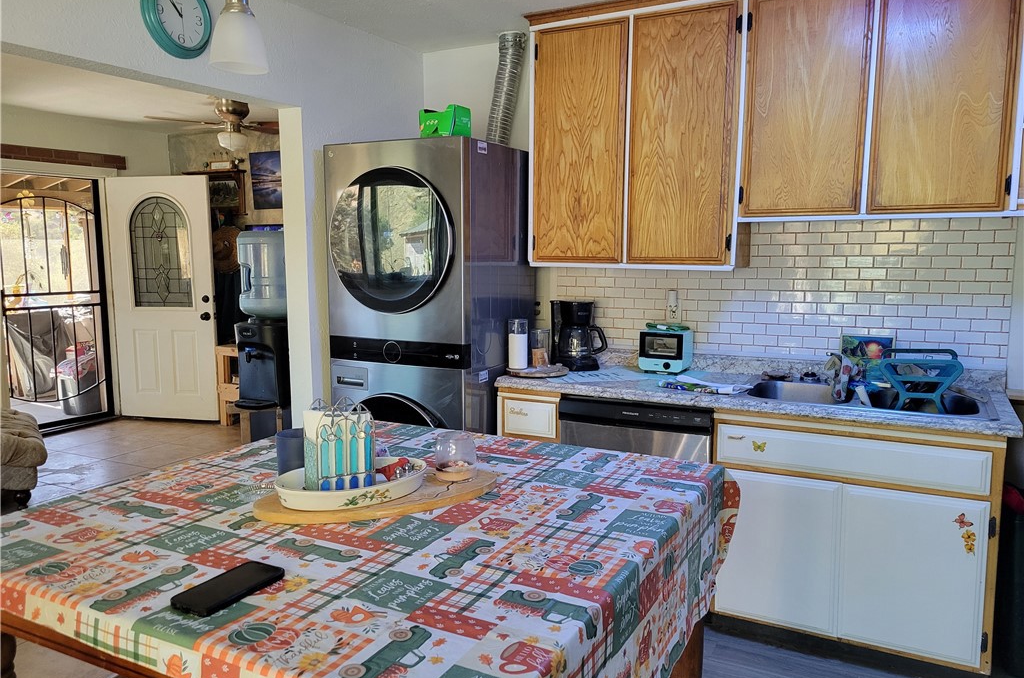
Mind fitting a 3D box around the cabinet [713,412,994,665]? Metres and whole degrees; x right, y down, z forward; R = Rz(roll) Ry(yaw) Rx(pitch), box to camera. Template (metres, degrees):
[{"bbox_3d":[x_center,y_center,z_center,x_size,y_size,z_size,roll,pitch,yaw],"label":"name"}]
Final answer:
[{"bbox_3d":[1.283,0.643,2.886,0.886,0.796,0.600,3,7,29],"label":"cabinet"}]

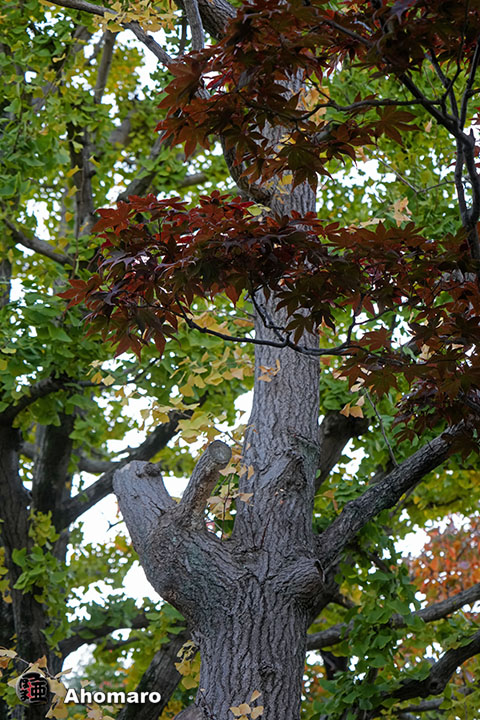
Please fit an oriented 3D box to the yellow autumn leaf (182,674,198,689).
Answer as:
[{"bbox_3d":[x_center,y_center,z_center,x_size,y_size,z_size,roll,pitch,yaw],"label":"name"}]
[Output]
[{"bbox_3d":[-0.198,1.275,6.900,0.061,0.056,0.024,0,-16,-2],"label":"yellow autumn leaf"}]

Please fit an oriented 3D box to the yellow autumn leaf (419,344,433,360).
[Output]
[{"bbox_3d":[0.694,-0.027,6.500,0.049,0.060,0.024,-2,-16,6],"label":"yellow autumn leaf"}]

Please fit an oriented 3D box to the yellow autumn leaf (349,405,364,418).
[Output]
[{"bbox_3d":[0.457,0.204,6.800,0.057,0.049,0.024,-1,-16,4],"label":"yellow autumn leaf"}]

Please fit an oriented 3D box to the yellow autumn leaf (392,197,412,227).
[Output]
[{"bbox_3d":[0.607,-0.555,6.500,0.075,0.112,0.050,-2,-16,5],"label":"yellow autumn leaf"}]

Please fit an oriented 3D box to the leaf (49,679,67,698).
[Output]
[{"bbox_3d":[-0.660,1.190,6.300,0.063,0.072,0.024,2,-16,-6],"label":"leaf"}]

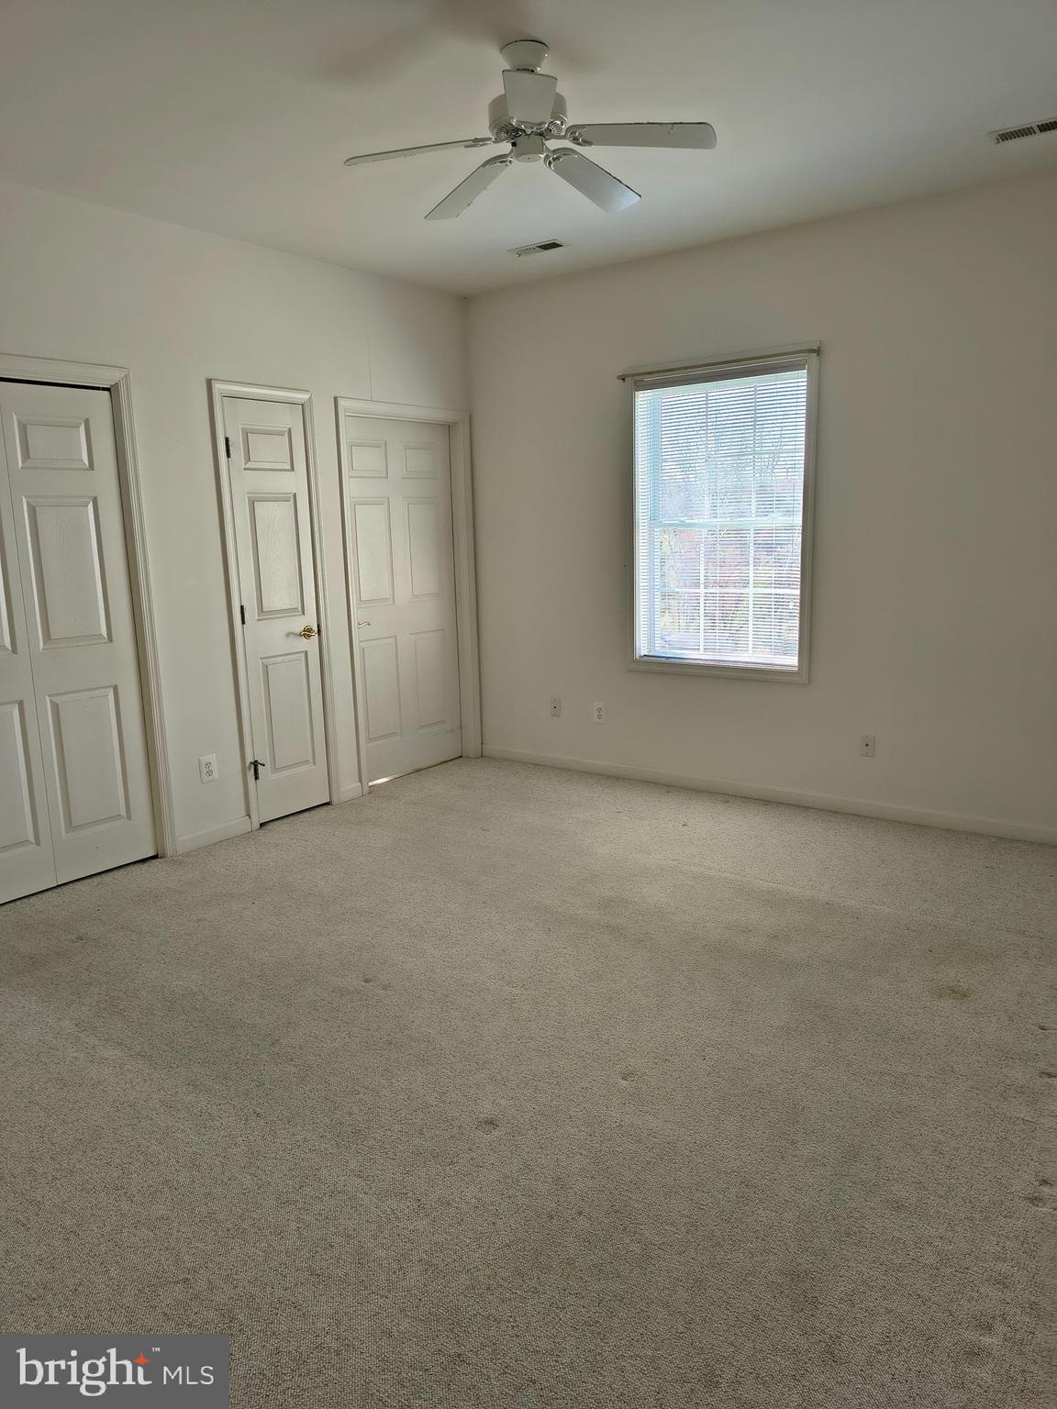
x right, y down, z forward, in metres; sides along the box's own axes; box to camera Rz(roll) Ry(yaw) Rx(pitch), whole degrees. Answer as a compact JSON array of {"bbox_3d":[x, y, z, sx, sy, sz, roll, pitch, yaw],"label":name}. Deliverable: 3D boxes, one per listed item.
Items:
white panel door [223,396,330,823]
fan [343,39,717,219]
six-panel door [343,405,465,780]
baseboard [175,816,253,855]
[{"bbox_3d":[-1.237,-0.444,4.842,0.040,2.032,0.460,6,13,37],"label":"white panel door"},{"bbox_3d":[0.012,-1.694,2.795,1.030,0.310,1.030,6,13,37],"label":"fan"},{"bbox_3d":[-0.740,-0.595,5.624,0.040,2.027,0.900,6,13,37],"label":"six-panel door"},{"bbox_3d":[-1.486,0.616,4.625,0.015,0.078,0.400,6,13,37],"label":"baseboard"}]

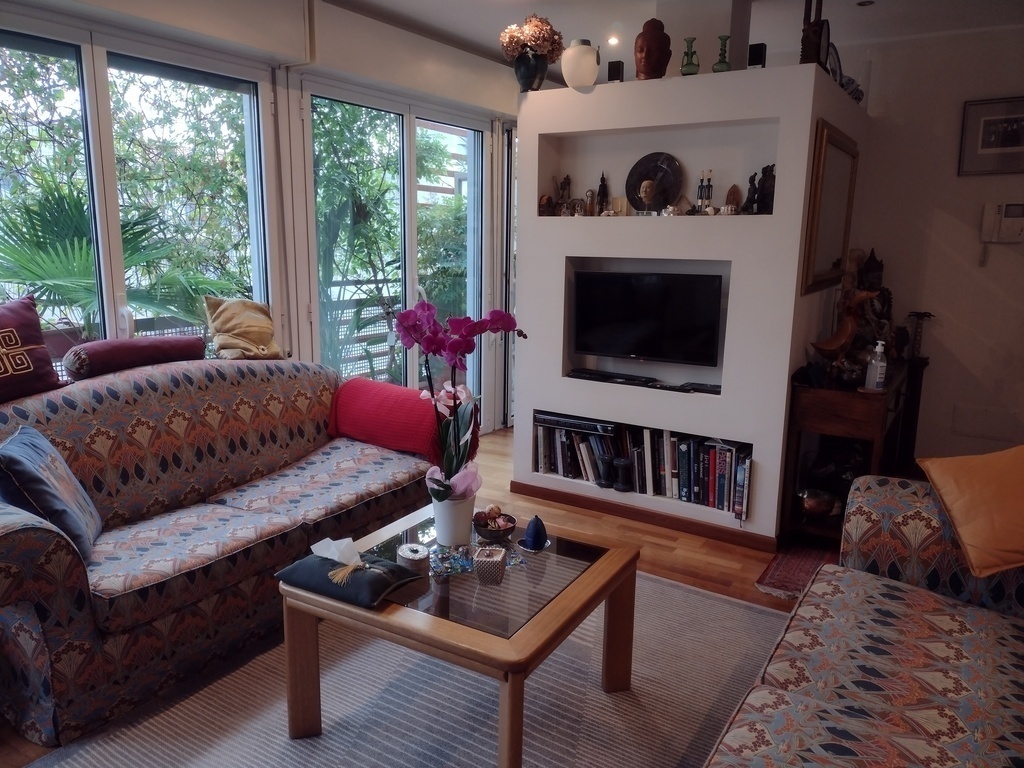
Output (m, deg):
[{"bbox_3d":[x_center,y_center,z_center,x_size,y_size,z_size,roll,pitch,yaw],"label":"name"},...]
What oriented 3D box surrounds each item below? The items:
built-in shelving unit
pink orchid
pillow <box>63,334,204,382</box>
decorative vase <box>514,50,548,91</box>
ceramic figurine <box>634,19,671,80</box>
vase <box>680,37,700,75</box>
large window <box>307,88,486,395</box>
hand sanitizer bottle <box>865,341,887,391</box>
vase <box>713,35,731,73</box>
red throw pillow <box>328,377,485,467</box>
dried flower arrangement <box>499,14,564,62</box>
[{"bbox_3d":[0.966,-0.441,4.315,1.420,2.065,1.320,7,12,32],"label":"built-in shelving unit"},{"bbox_3d":[-0.166,0.046,2.385,0.420,0.590,0.260,2,10,6],"label":"pink orchid"},{"bbox_3d":[-1.381,-0.117,2.987,0.135,0.135,0.530,7,12,32],"label":"pillow"},{"bbox_3d":[0.097,-1.548,3.994,0.165,0.205,0.165,1,10,0],"label":"decorative vase"},{"bbox_3d":[0.648,-1.519,3.661,0.165,0.275,0.185,7,12,32],"label":"ceramic figurine"},{"bbox_3d":[0.787,-1.436,3.525,0.090,0.170,0.080,7,12,32],"label":"vase"},{"bbox_3d":[-0.619,-0.574,4.774,0.080,2.110,1.600,7,12,32],"label":"large window"},{"bbox_3d":[1.554,-0.075,3.393,0.075,0.205,0.065,-3,11,-21],"label":"hand sanitizer bottle"},{"bbox_3d":[0.905,-1.417,3.452,0.080,0.163,0.080,7,12,32],"label":"vase"},{"bbox_3d":[-0.489,0.149,3.557,0.660,0.330,0.290,7,12,32],"label":"red throw pillow"},{"bbox_3d":[0.097,-1.712,3.972,0.310,0.240,0.260,7,12,32],"label":"dried flower arrangement"}]

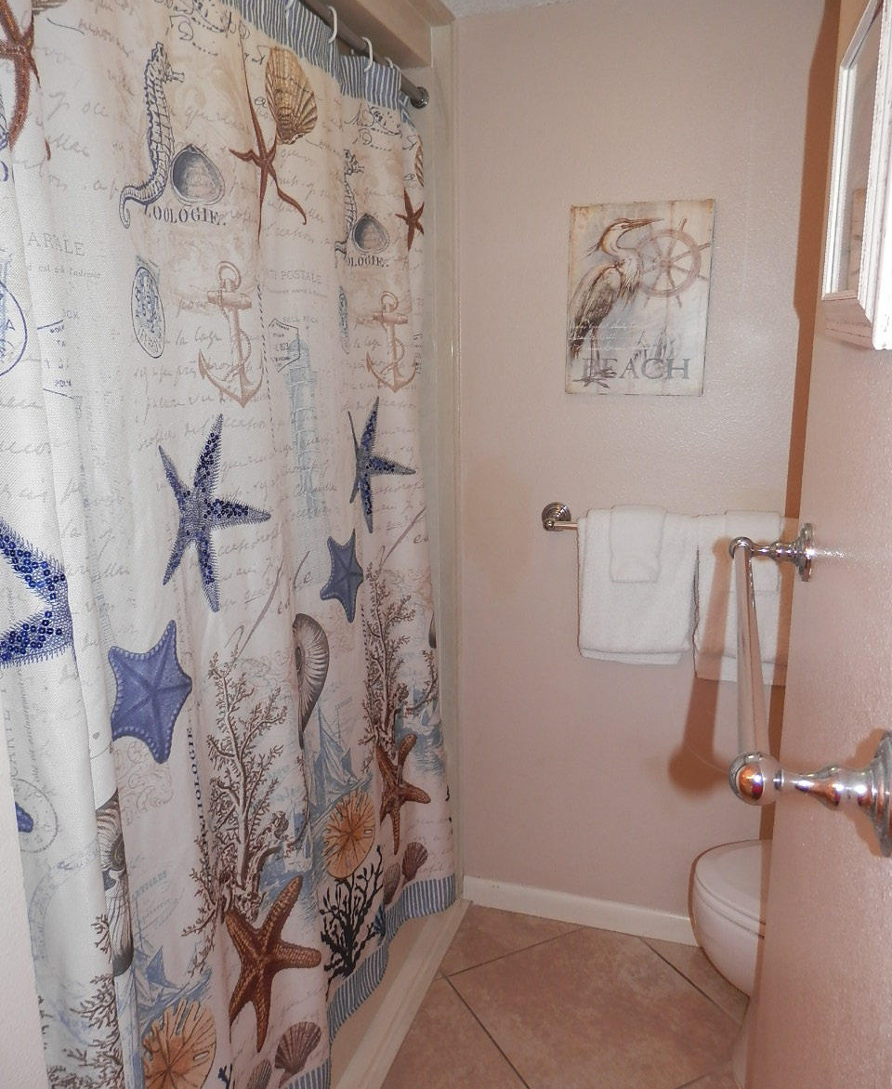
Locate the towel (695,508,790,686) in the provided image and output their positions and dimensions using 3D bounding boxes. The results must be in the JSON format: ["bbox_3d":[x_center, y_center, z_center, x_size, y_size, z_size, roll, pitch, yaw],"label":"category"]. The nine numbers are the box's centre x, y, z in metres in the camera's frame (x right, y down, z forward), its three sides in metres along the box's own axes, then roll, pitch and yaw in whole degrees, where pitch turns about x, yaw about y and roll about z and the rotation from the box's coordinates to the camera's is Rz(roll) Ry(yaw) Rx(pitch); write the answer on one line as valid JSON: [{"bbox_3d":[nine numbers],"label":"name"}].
[{"bbox_3d":[0.674,0.125,1.894,0.238,0.398,0.085,4,13,18],"label":"towel"}]

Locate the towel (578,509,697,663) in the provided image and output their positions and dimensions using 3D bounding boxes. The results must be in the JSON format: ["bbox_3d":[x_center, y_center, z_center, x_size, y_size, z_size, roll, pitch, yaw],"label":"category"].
[{"bbox_3d":[0.435,0.101,1.968,0.258,0.376,0.085,4,13,18],"label":"towel"}]

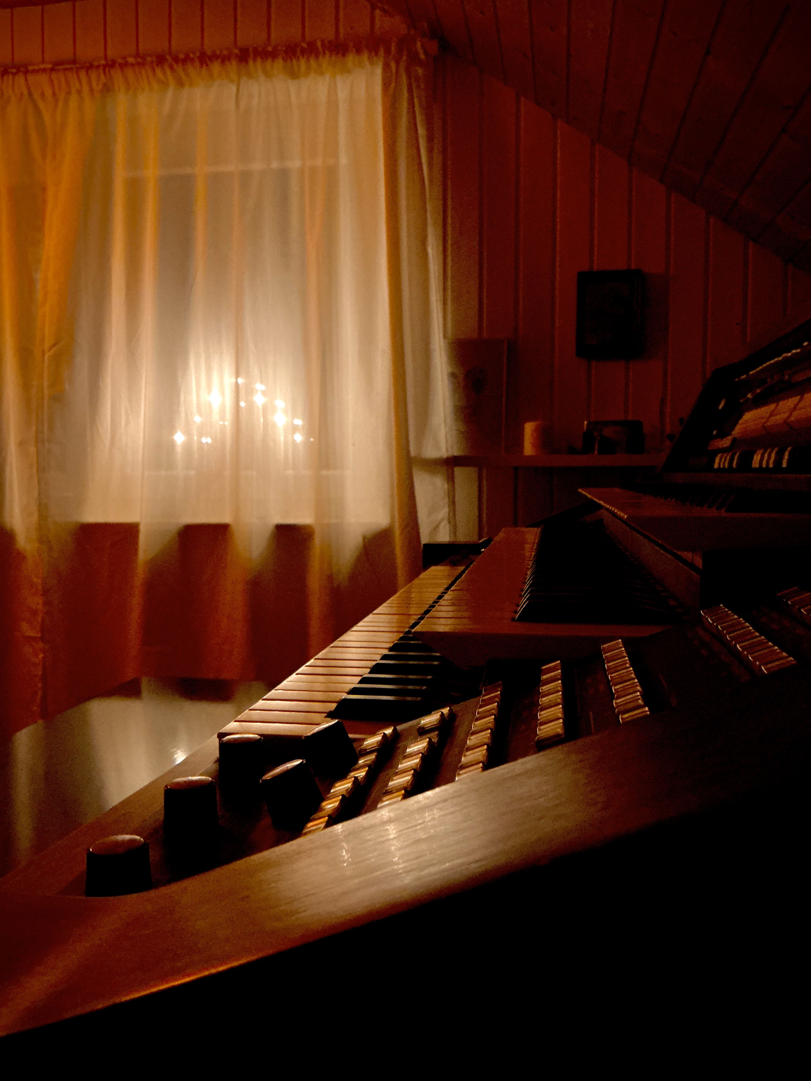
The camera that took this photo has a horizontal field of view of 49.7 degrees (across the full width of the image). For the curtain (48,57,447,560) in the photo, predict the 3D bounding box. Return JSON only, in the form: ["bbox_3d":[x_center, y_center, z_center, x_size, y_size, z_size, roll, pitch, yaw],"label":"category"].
[{"bbox_3d":[-0.446,-0.494,2.361,1.110,1.598,0.150,1,4,9],"label":"curtain"}]

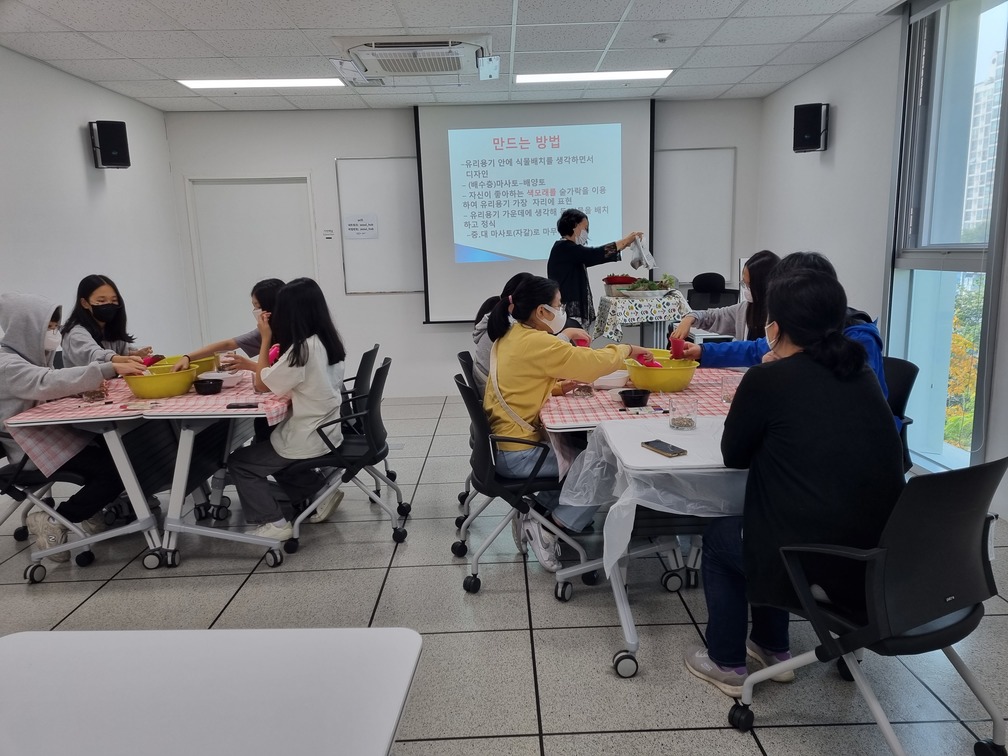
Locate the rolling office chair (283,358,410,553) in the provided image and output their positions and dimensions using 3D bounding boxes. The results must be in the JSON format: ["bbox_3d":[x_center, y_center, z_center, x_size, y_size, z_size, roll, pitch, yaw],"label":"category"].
[{"bbox_3d":[-0.755,0.343,3.694,0.590,0.860,0.570,-2,10,-2],"label":"rolling office chair"}]

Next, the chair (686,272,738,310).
[{"bbox_3d":[1.769,-0.316,6.405,0.640,1.120,0.640,1,10,17],"label":"chair"}]

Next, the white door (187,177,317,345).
[{"bbox_3d":[-2.267,-0.781,7.036,1.080,2.070,0.090,-2,10,0],"label":"white door"}]

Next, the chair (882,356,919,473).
[{"bbox_3d":[1.398,0.356,3.250,0.600,0.860,0.580,-2,10,-3],"label":"chair"}]

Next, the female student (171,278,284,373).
[{"bbox_3d":[-1.255,0.093,4.113,0.800,1.240,0.540,-4,10,-14],"label":"female student"}]

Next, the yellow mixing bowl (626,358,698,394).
[{"bbox_3d":[0.720,-0.009,3.469,0.334,0.118,0.334,-2,10,0],"label":"yellow mixing bowl"}]

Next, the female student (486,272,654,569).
[{"bbox_3d":[0.273,0.203,3.152,0.740,1.260,0.500,-3,10,-9],"label":"female student"}]

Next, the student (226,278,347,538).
[{"bbox_3d":[-1.051,0.155,3.669,0.660,1.257,0.480,-2,10,1],"label":"student"}]

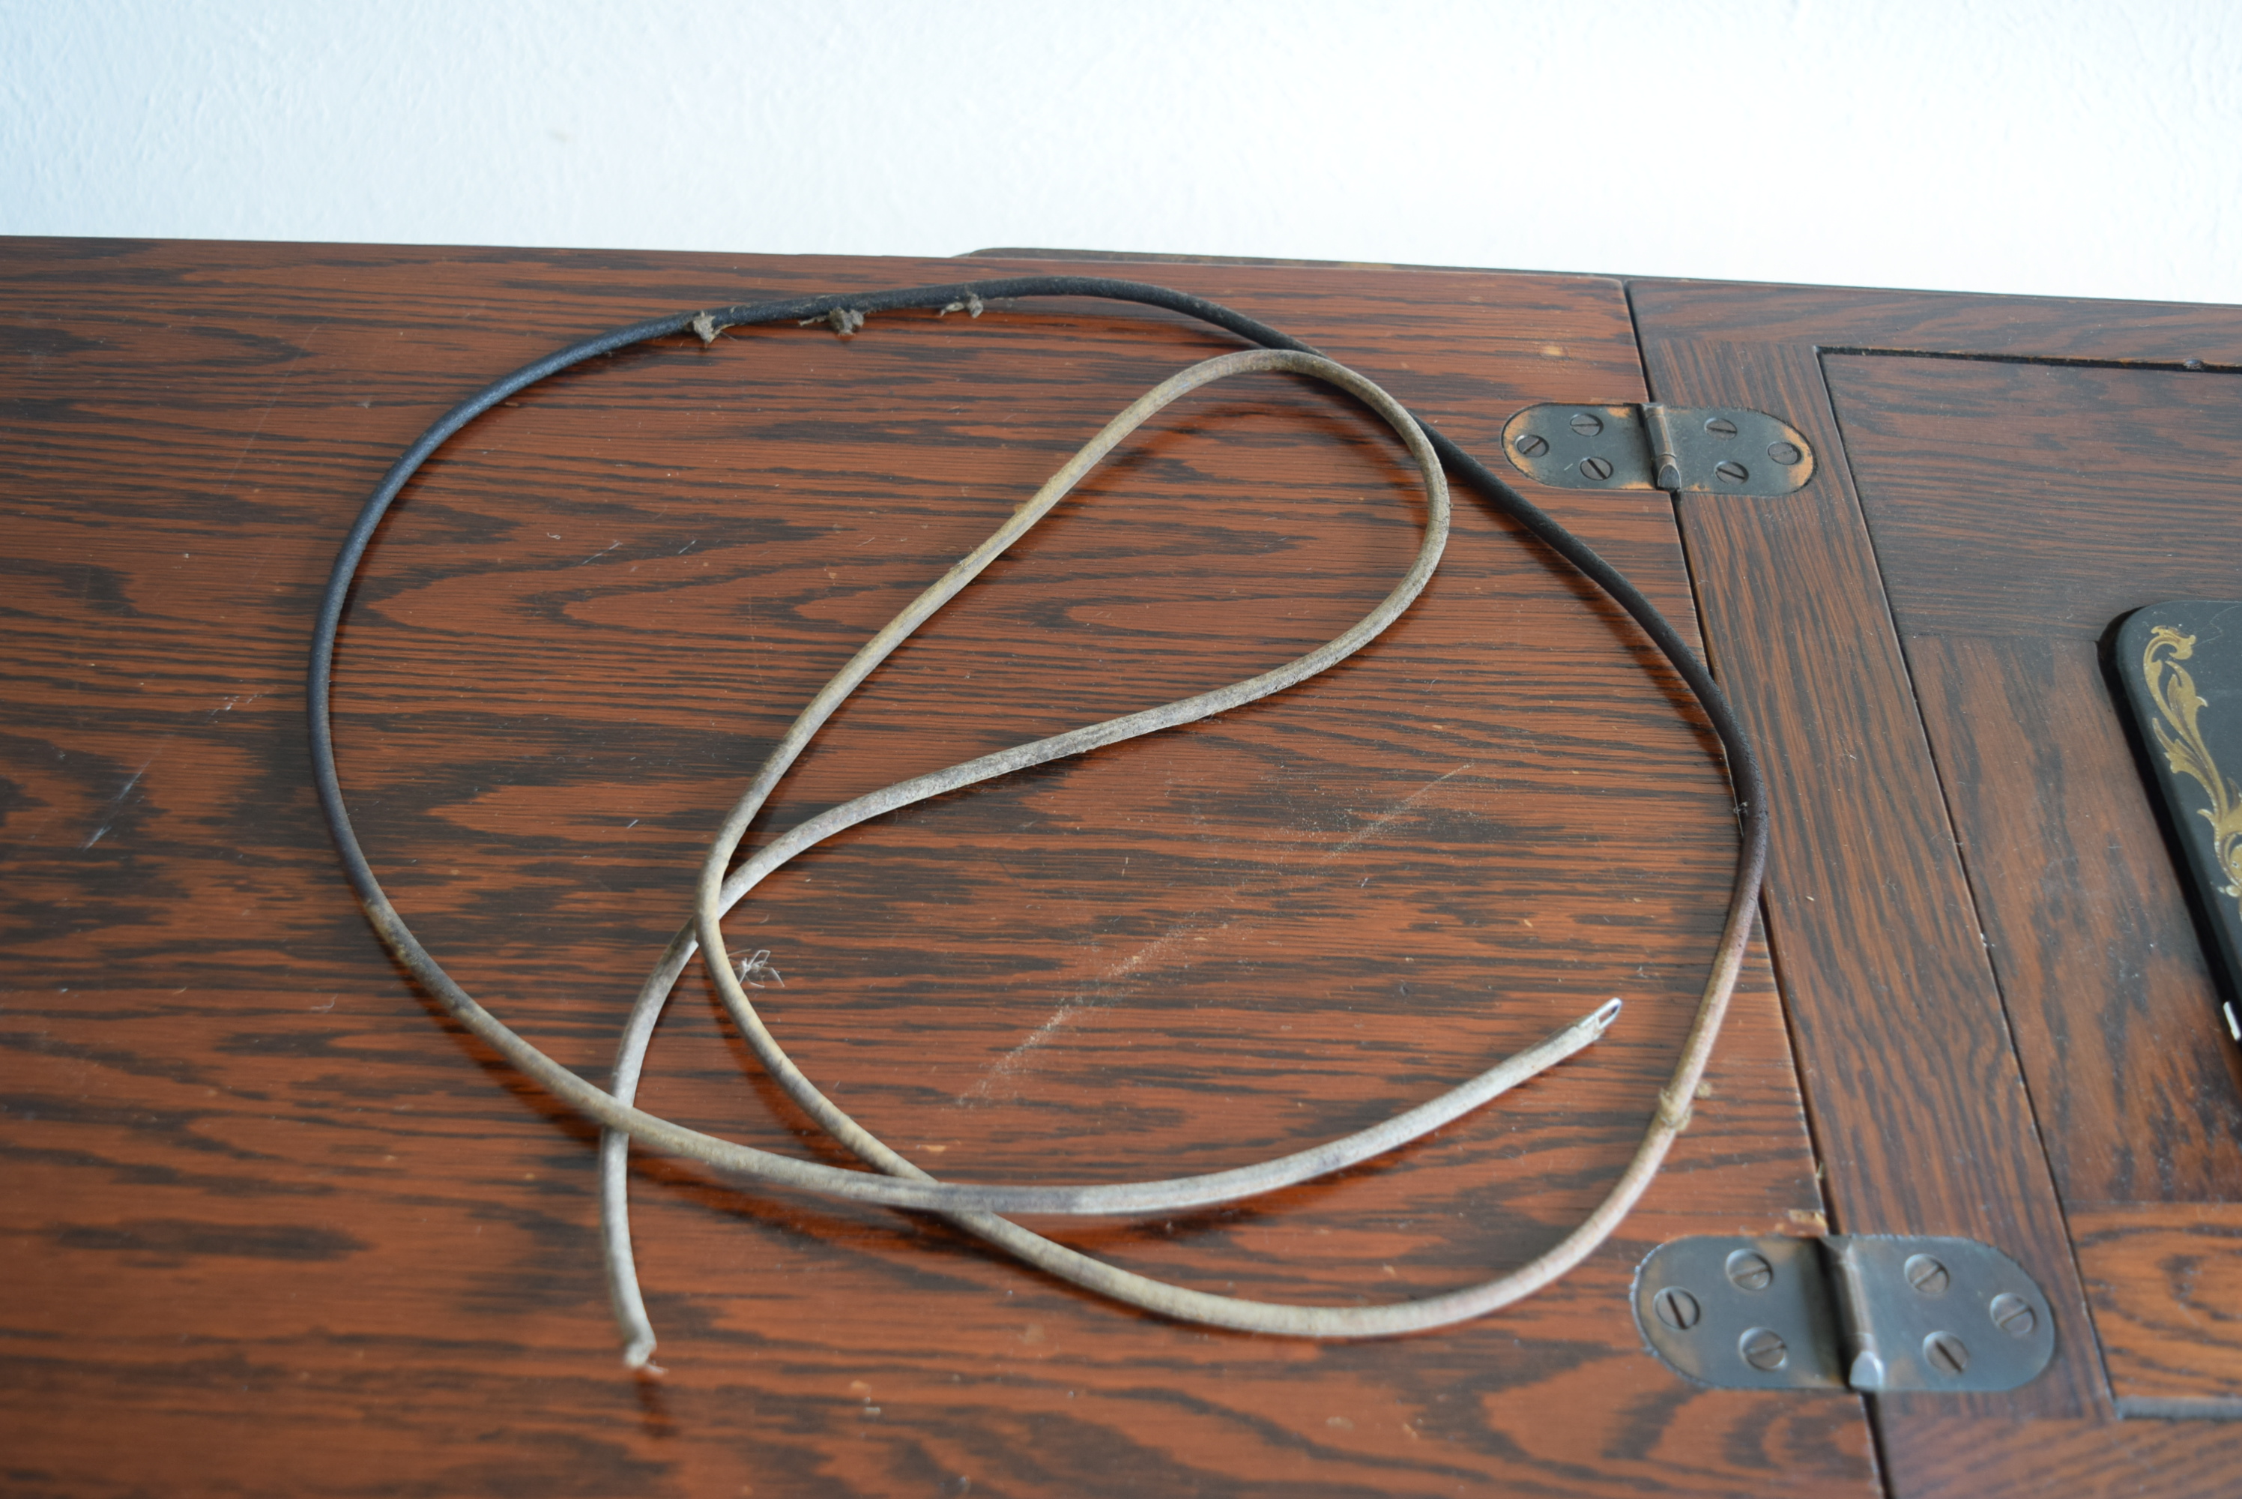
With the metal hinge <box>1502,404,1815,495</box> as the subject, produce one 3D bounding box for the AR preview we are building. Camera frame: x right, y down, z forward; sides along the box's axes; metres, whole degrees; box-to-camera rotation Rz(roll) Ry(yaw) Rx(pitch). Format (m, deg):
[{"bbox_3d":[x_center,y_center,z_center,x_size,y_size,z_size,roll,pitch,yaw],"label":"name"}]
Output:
[{"bbox_3d":[0.138,-0.078,0.591,0.082,0.006,0.031,2,52,-3],"label":"metal hinge"}]

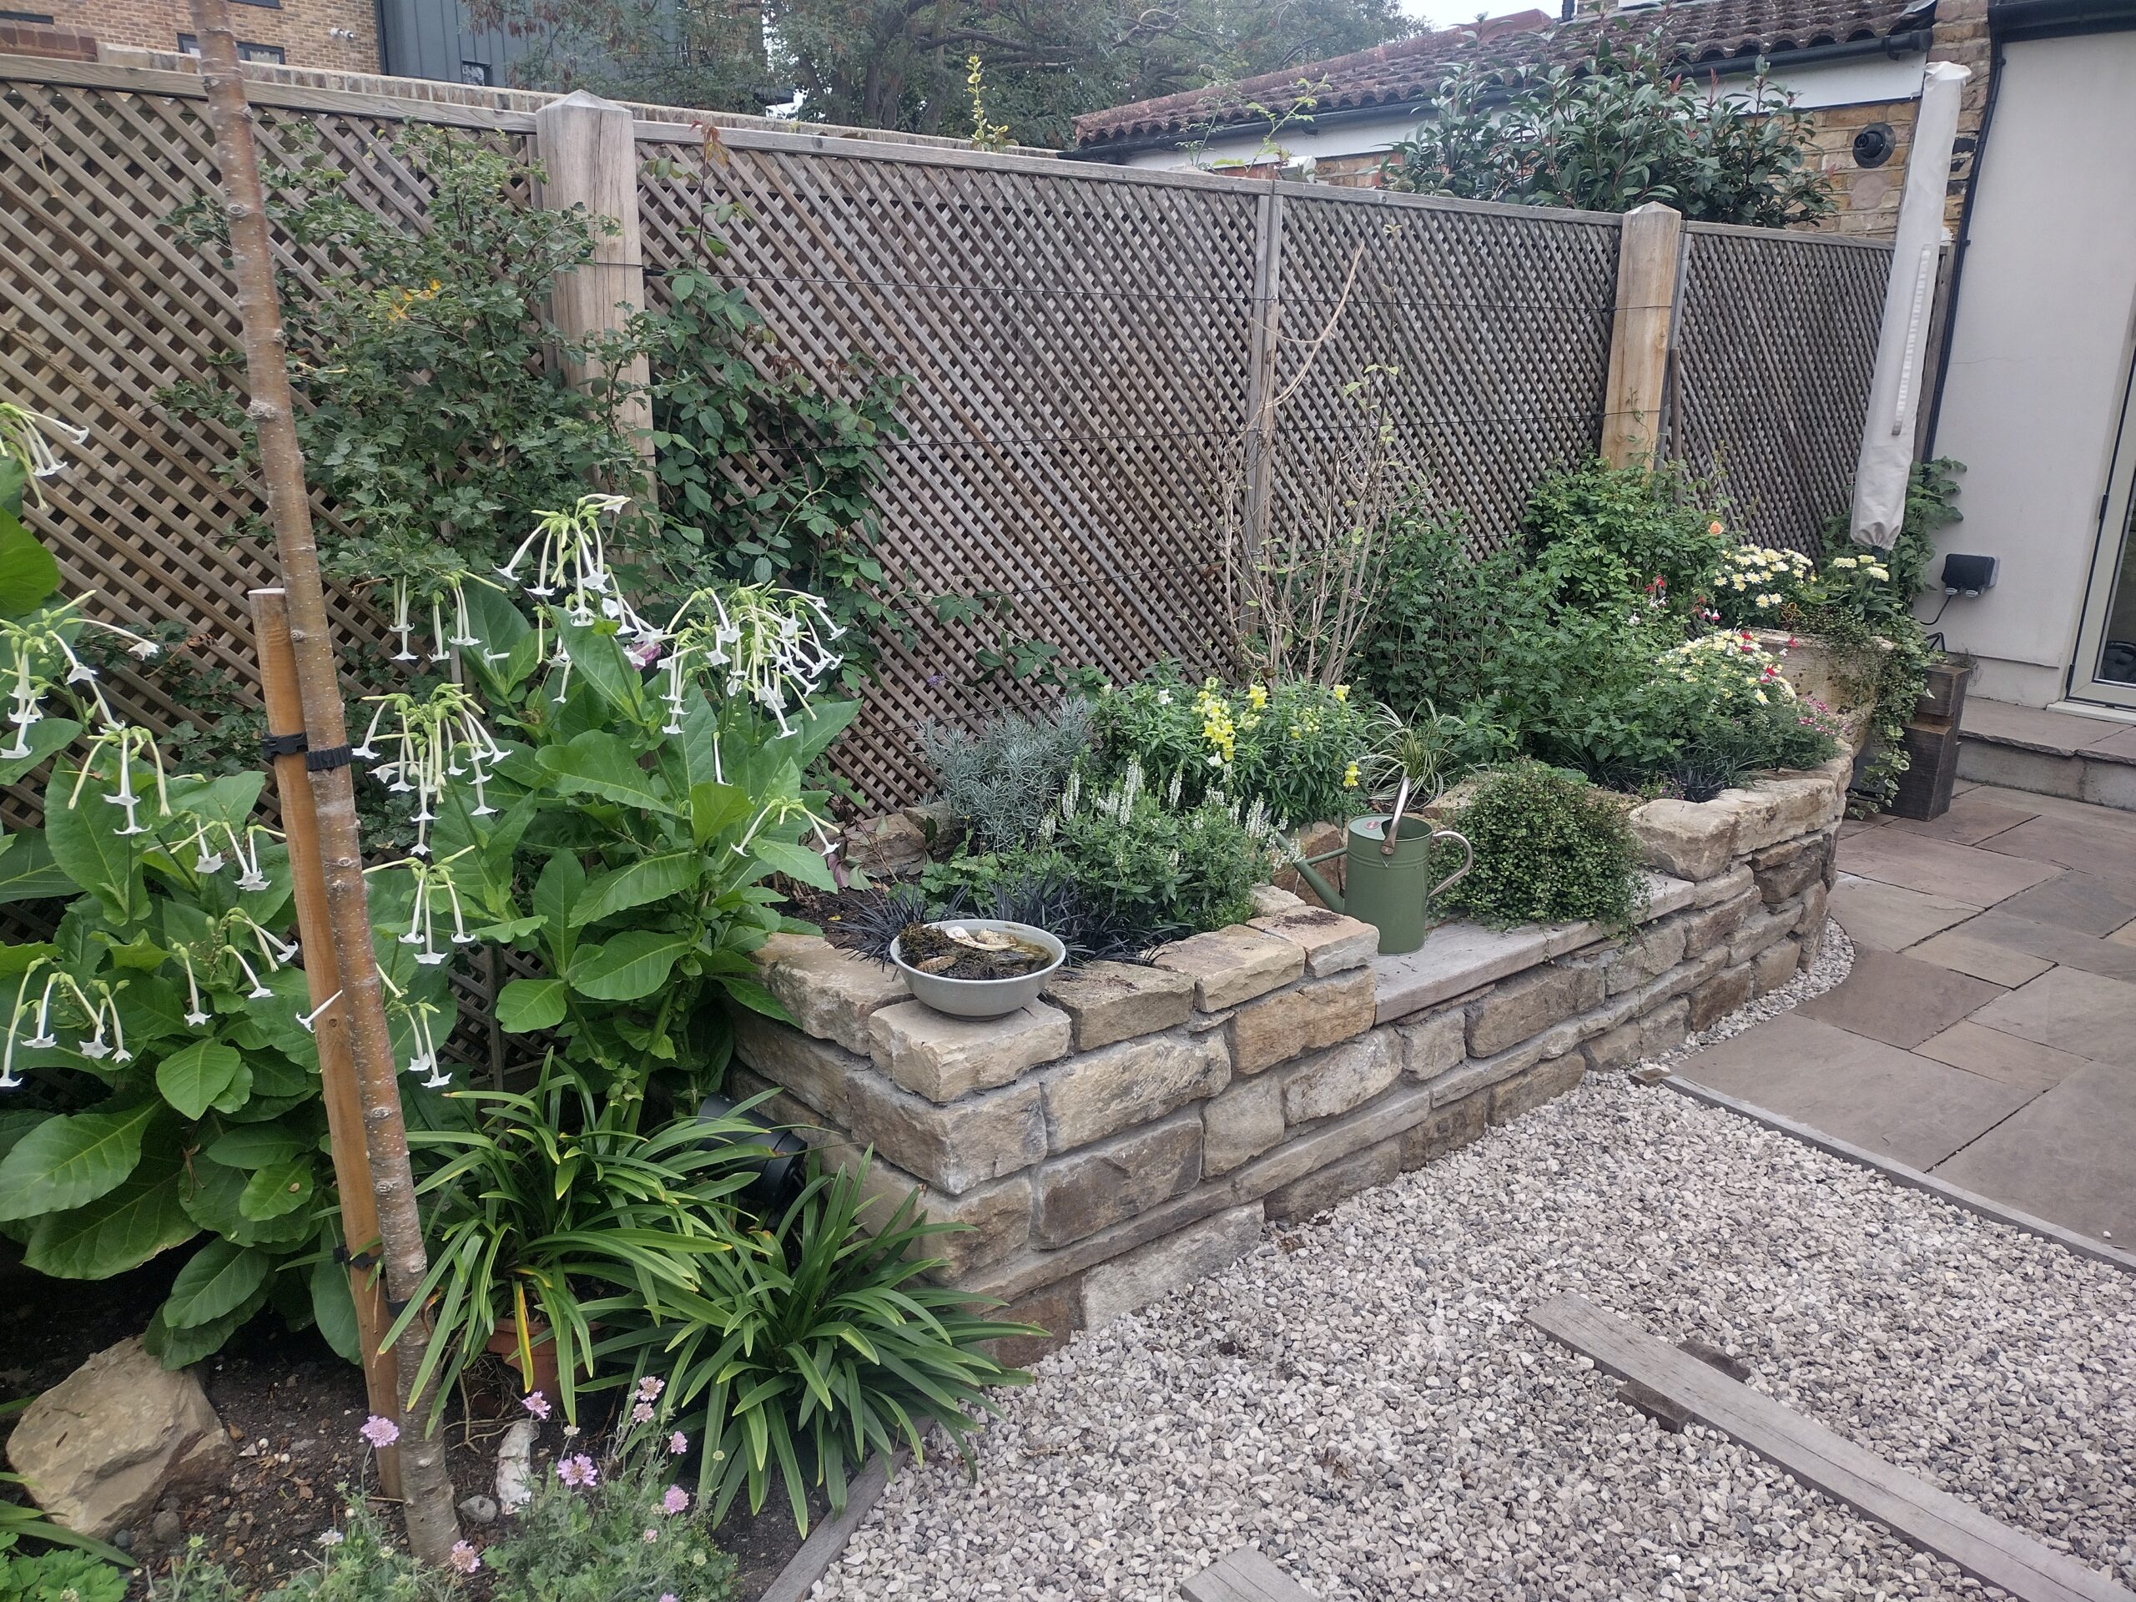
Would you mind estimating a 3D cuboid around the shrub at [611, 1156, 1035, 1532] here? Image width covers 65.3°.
[{"bbox_3d":[-0.360,0.755,2.430,0.620,0.420,0.600,-2,16,-9],"label":"shrub"}]

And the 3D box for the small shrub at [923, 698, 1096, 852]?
[{"bbox_3d":[-0.133,-0.051,3.563,0.370,0.330,0.350,0,16,-2],"label":"small shrub"}]

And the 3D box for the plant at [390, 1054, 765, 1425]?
[{"bbox_3d":[-0.750,0.655,2.570,0.550,0.500,0.520,-4,17,-17],"label":"plant"}]

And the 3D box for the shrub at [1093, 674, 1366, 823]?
[{"bbox_3d":[0.350,-0.104,3.614,0.580,0.330,0.440,3,16,5],"label":"shrub"}]

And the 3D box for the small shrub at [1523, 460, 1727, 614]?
[{"bbox_3d":[1.633,-0.730,4.922,0.570,0.520,0.530,6,17,17],"label":"small shrub"}]

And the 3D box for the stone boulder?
[{"bbox_3d":[-1.298,0.866,2.288,0.270,0.225,0.230,-9,19,-32],"label":"stone boulder"}]

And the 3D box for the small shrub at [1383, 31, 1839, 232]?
[{"bbox_3d":[1.899,-2.332,5.986,1.500,0.750,1.250,-13,21,-39],"label":"small shrub"}]

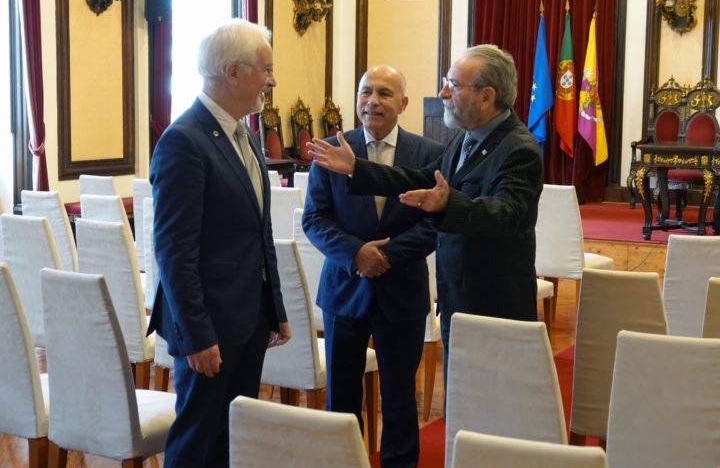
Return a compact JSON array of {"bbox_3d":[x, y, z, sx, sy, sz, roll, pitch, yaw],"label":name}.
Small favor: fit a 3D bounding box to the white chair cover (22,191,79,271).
[{"bbox_3d":[-1.647,0.043,7.170,0.420,0.607,0.630,5,8,29],"label":"white chair cover"}]

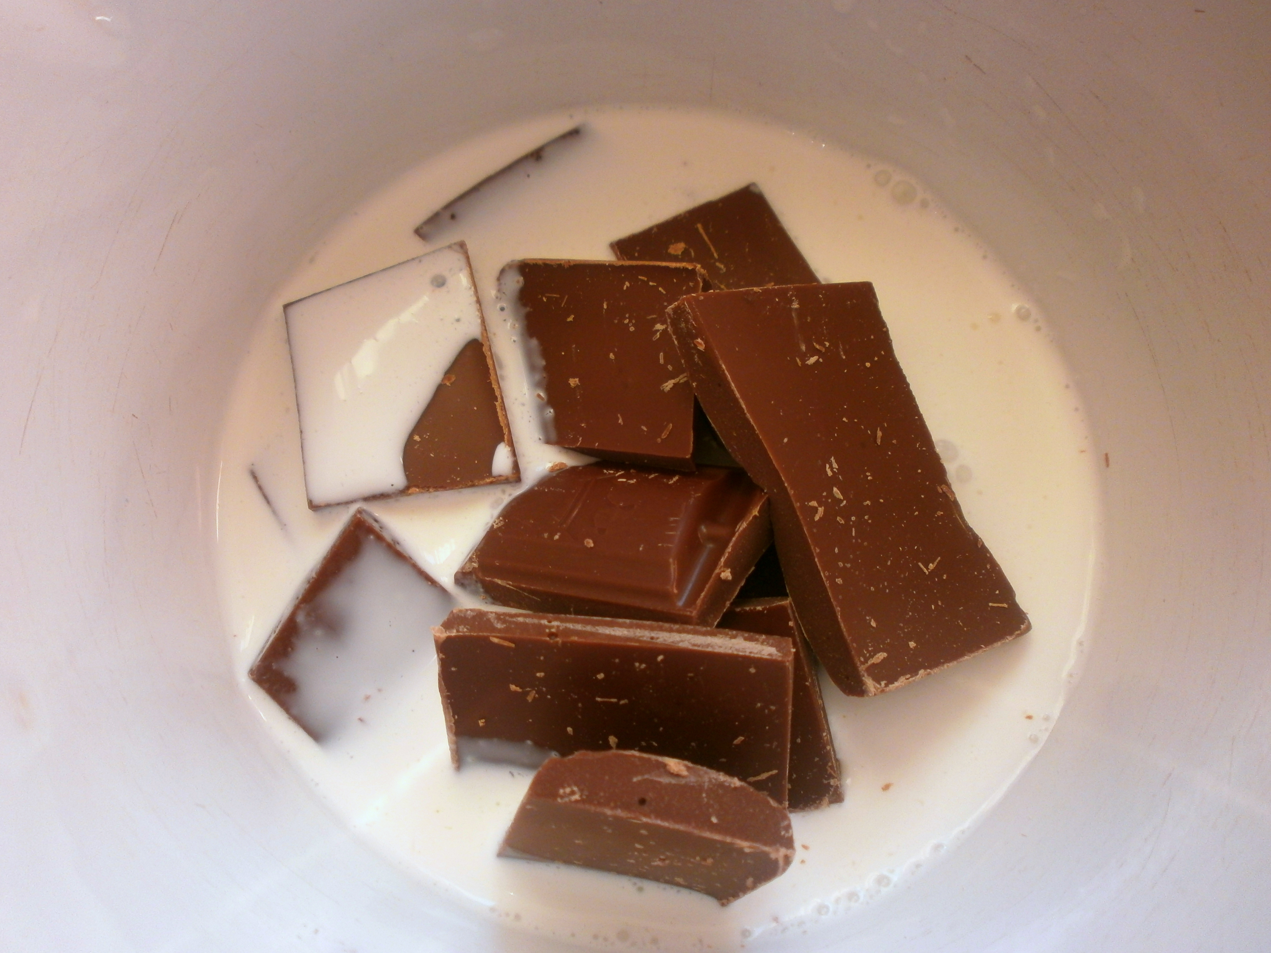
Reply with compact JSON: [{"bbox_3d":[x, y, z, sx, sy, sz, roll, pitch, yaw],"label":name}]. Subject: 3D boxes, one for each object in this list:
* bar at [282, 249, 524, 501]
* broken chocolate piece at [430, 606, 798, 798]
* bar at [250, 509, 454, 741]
[{"bbox_3d":[-0.043,-0.015,0.181,0.035,0.009,0.045,-14,69,-2],"label":"bar"},{"bbox_3d":[-0.003,0.034,0.149,0.052,0.009,0.024,2,108,12],"label":"broken chocolate piece"},{"bbox_3d":[-0.042,0.028,0.164,0.029,0.009,0.031,32,75,7],"label":"bar"}]

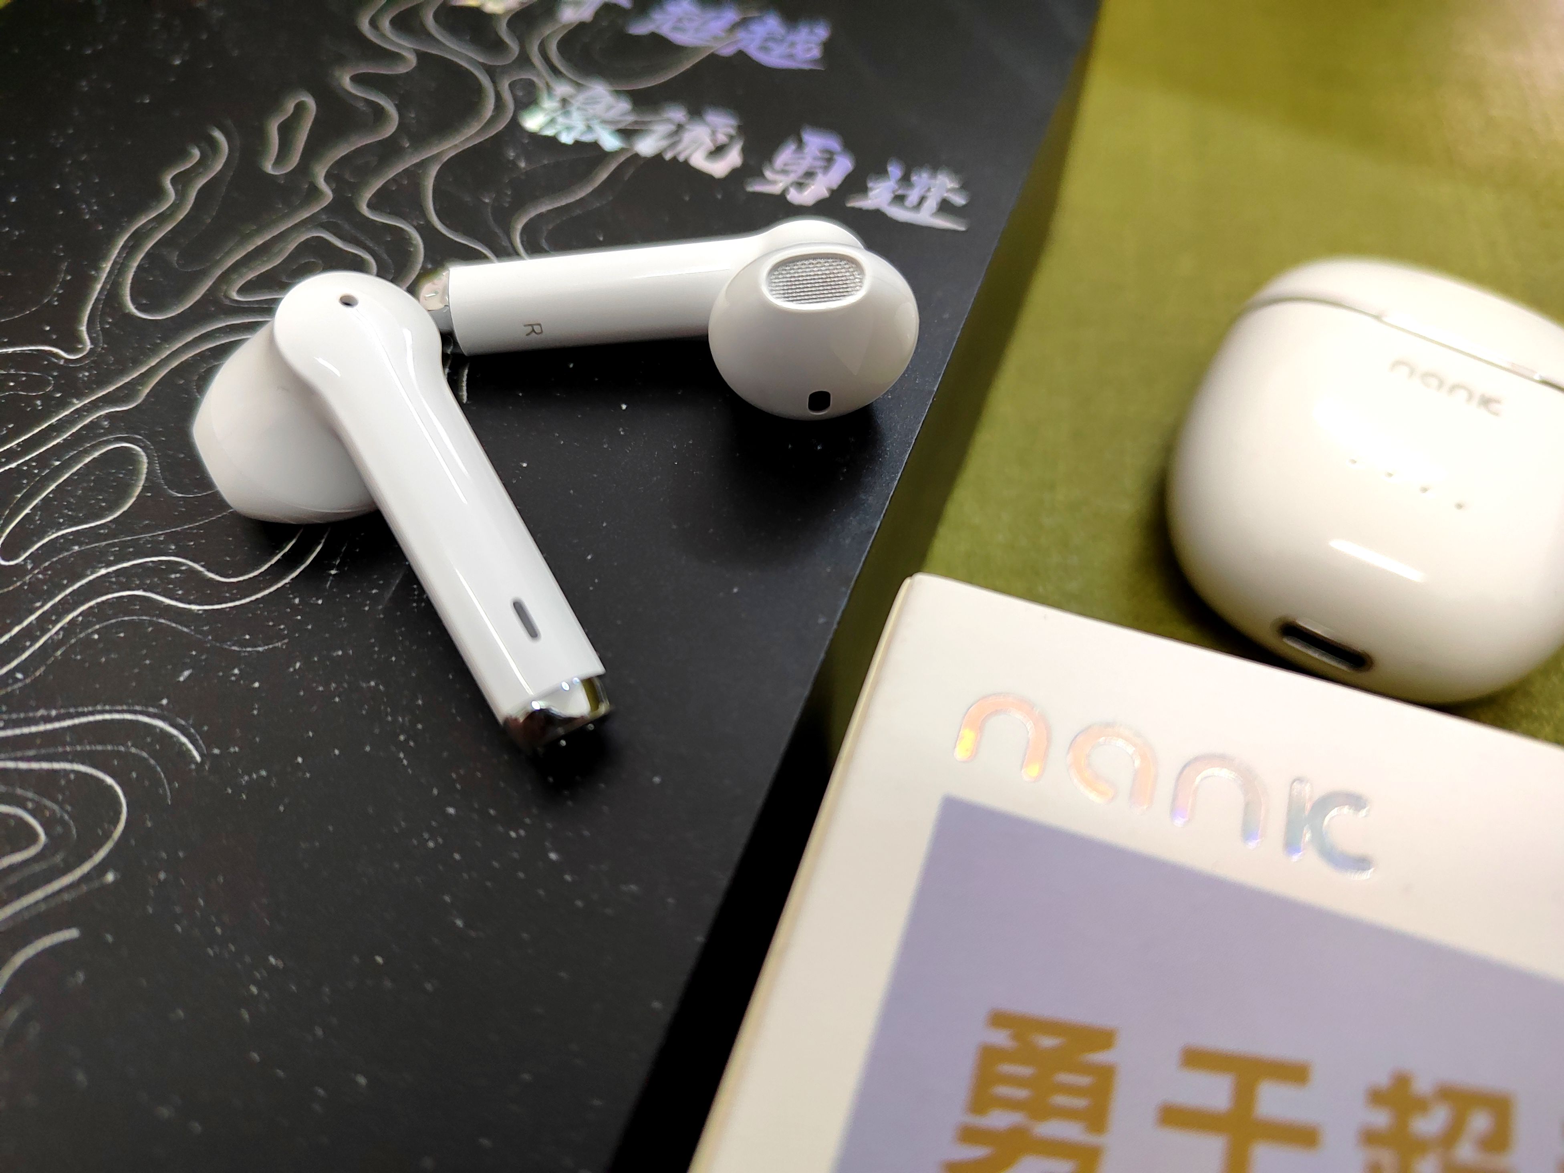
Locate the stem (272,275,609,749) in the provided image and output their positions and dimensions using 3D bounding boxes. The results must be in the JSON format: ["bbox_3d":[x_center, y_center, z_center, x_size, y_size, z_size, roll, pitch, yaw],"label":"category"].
[{"bbox_3d":[-0.024,-0.007,0.073,0.011,0.008,0.038,-23,74,-34],"label":"stem"}]

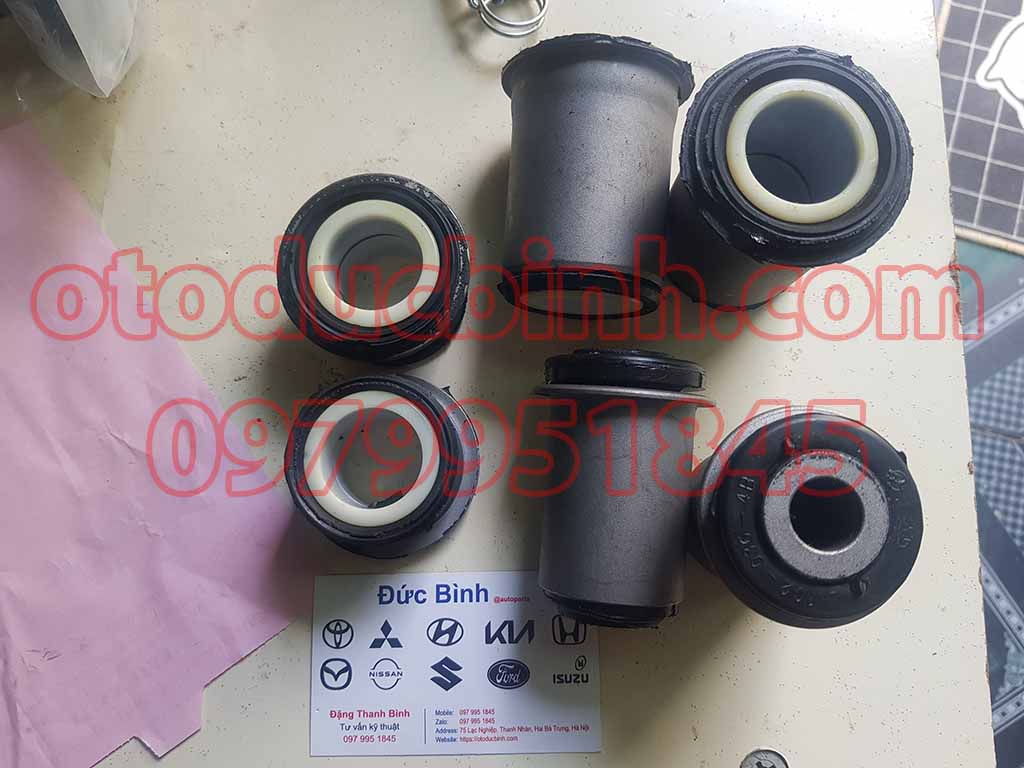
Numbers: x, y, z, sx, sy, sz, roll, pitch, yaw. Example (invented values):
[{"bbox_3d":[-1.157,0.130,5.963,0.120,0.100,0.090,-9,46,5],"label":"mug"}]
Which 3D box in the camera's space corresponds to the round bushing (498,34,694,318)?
[{"bbox_3d":[0.024,-0.060,0.237,0.060,0.060,0.069,4,84,2],"label":"round bushing"}]

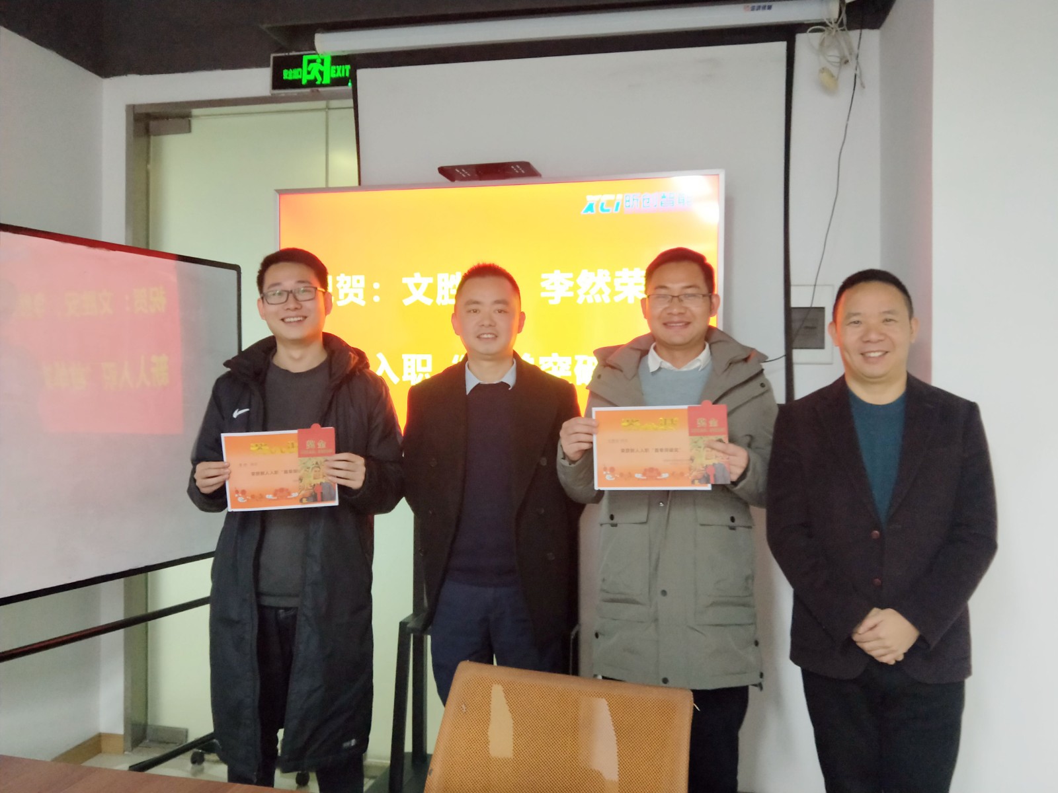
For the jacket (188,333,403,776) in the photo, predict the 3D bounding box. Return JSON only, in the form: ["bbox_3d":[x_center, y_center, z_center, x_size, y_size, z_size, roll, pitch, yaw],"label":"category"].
[{"bbox_3d":[-0.602,0.405,1.980,0.560,1.150,0.400,0,0,-8],"label":"jacket"}]

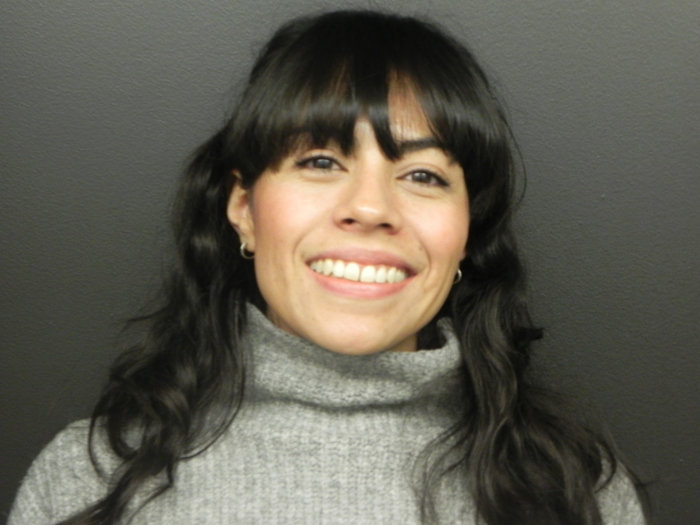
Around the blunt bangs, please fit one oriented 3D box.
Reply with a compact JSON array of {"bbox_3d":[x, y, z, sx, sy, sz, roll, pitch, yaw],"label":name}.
[{"bbox_3d":[0.011,-0.091,1.190,0.174,0.122,0.125,7,-9,-2],"label":"blunt bangs"}]

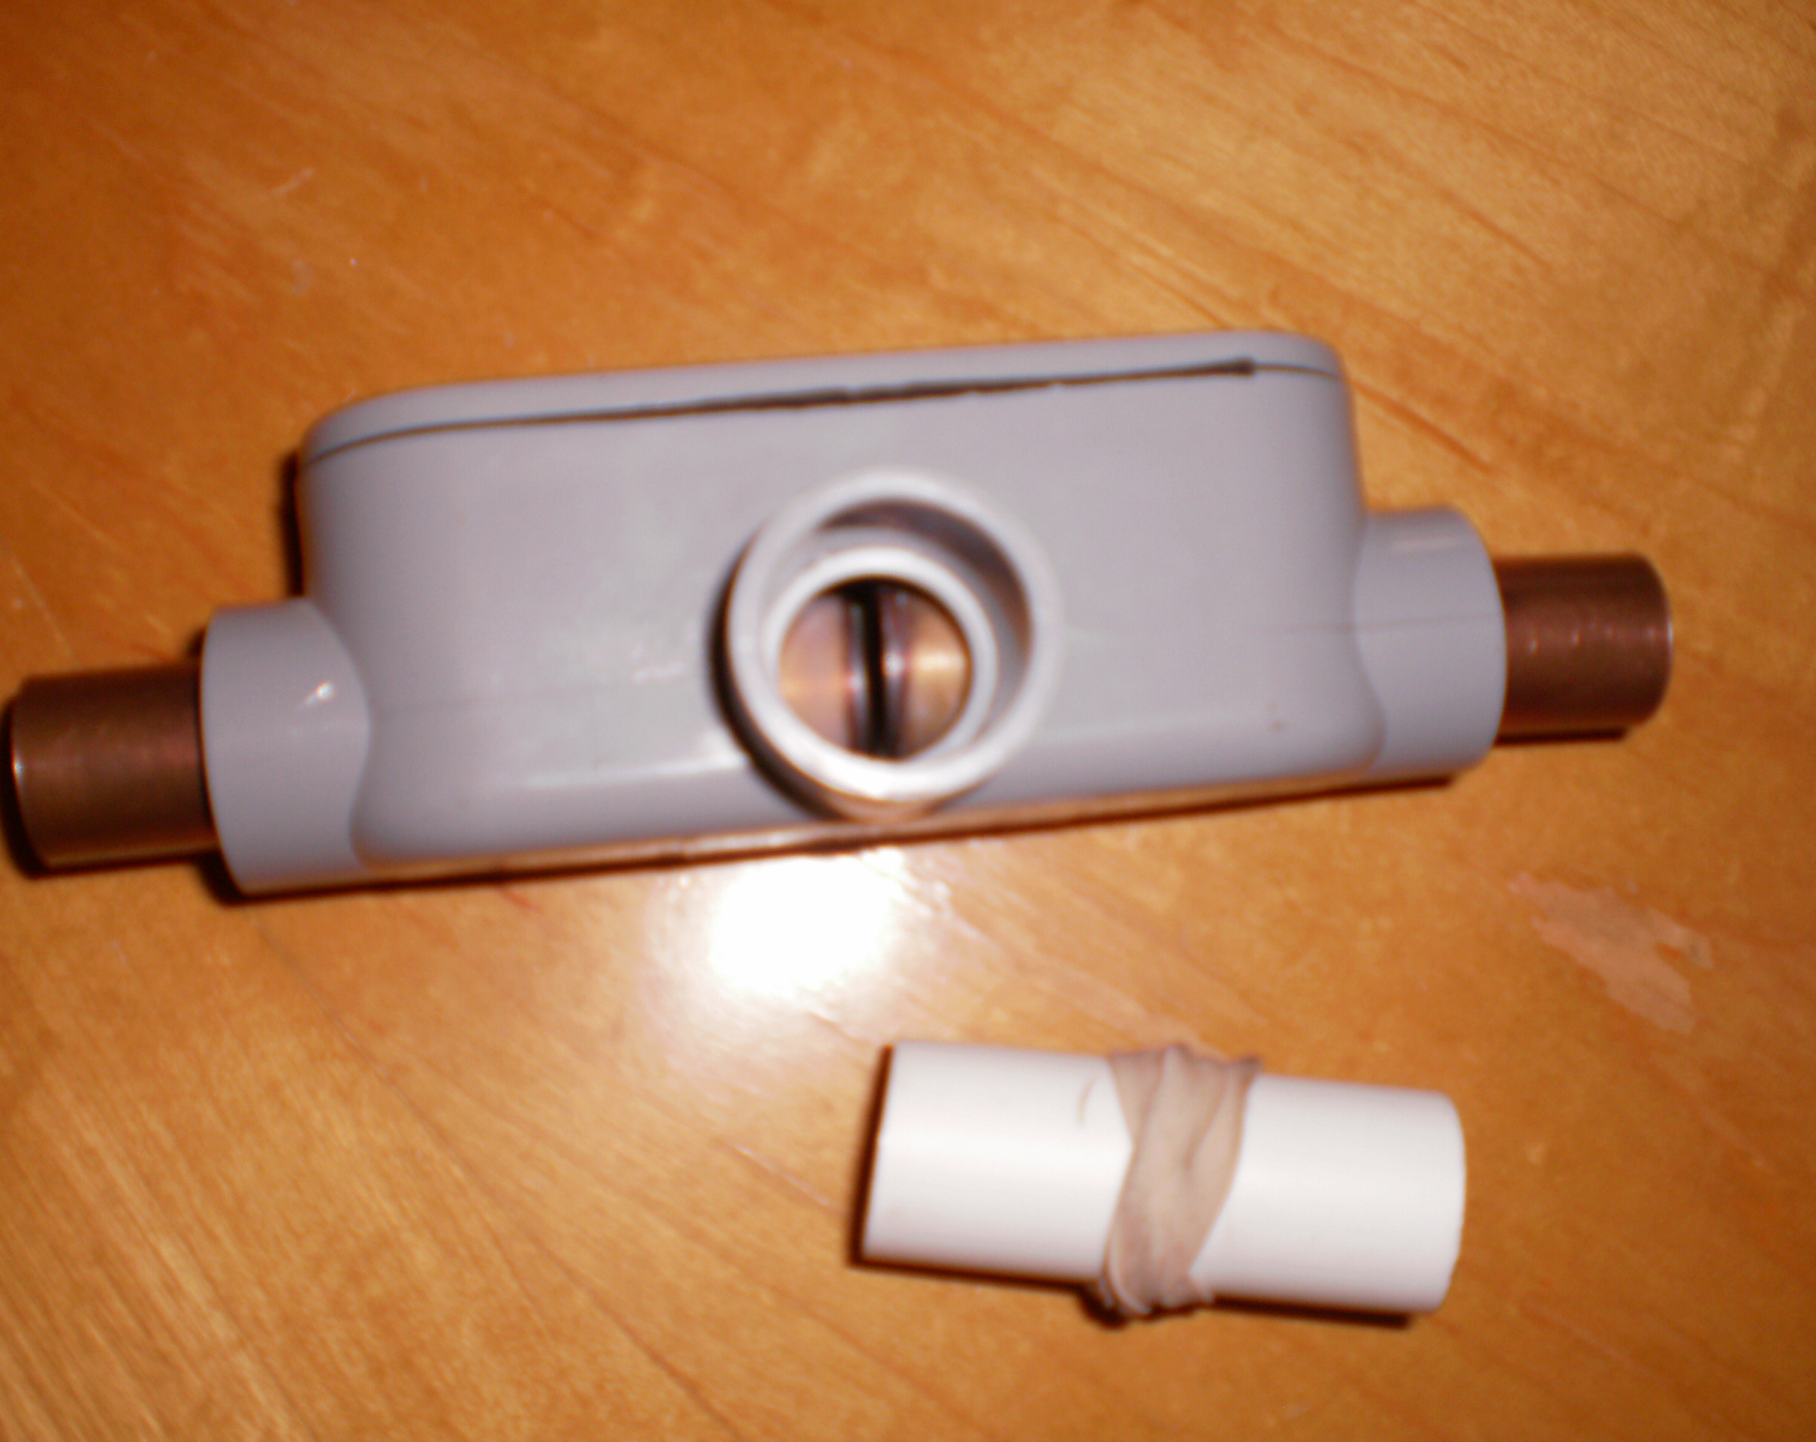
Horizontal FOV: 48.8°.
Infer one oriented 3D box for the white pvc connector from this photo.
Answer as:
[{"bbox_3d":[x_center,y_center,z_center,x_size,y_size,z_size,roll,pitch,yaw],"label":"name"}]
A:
[{"bbox_3d":[0.031,0.056,0.246,0.069,0.028,0.028,6,81,-1],"label":"white pvc connector"}]

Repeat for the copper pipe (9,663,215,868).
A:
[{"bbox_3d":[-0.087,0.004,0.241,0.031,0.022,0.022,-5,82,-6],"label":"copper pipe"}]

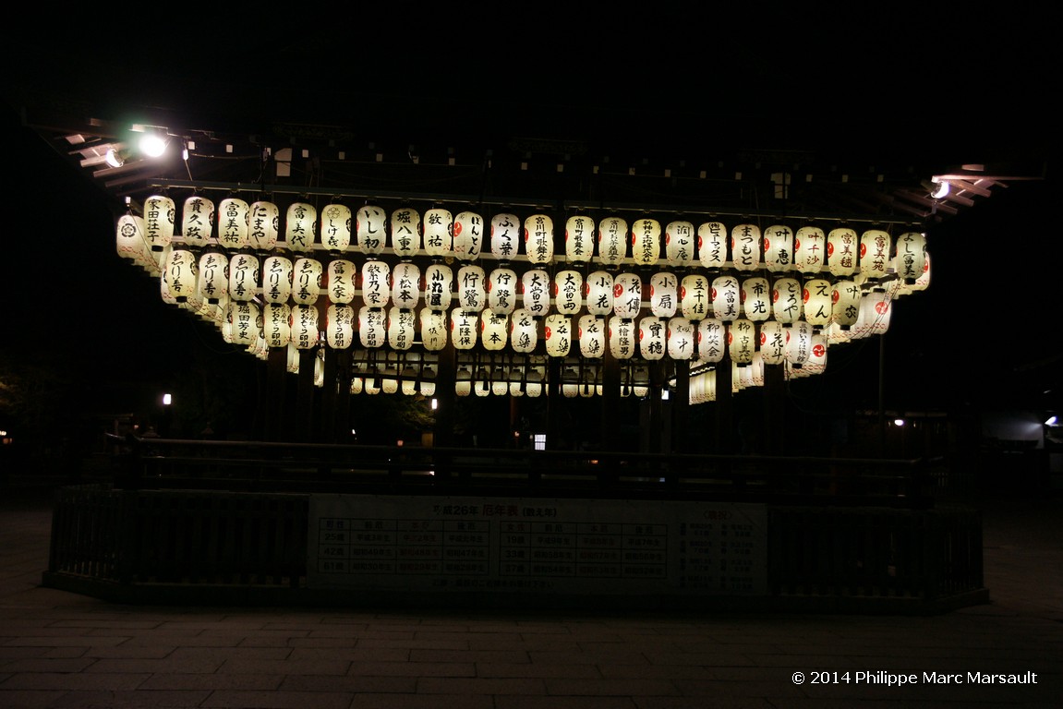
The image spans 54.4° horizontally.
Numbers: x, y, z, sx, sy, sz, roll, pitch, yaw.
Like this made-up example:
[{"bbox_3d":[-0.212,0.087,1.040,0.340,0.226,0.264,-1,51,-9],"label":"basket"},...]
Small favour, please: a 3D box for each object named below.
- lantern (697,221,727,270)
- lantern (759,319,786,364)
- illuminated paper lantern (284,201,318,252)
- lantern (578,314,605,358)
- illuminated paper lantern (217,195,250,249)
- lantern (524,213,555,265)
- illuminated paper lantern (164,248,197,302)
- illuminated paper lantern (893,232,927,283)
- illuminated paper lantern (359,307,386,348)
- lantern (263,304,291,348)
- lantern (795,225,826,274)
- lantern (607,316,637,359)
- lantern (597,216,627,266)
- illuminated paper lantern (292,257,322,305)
[{"bbox_3d":[2.104,-1.269,11.986,0.310,0.540,0.310,2,-6,-4],"label":"lantern"},{"bbox_3d":[3.050,-0.139,13.002,0.335,0.570,0.335,3,-6,-11],"label":"lantern"},{"bbox_3d":[-2.525,-1.397,11.327,0.335,0.585,0.335,2,-5,-4],"label":"illuminated paper lantern"},{"bbox_3d":[0.760,-0.224,12.885,0.310,0.540,0.310,2,-6,-4],"label":"lantern"},{"bbox_3d":[-3.305,-1.452,11.487,0.330,0.560,0.330,2,-6,-4],"label":"illuminated paper lantern"},{"bbox_3d":[0.089,-1.311,11.831,0.335,0.570,0.335,2,-6,-6],"label":"lantern"},{"bbox_3d":[-3.923,-0.895,11.584,0.335,0.585,0.335,2,-5,-4],"label":"illuminated paper lantern"},{"bbox_3d":[4.412,-1.132,12.007,0.330,0.560,0.330,2,-6,-4],"label":"illuminated paper lantern"},{"bbox_3d":[-2.082,-0.356,13.506,0.350,0.620,0.350,2,-6,-5],"label":"illuminated paper lantern"},{"bbox_3d":[-2.994,-0.342,12.142,0.335,0.585,0.335,2,-5,-4],"label":"lantern"},{"bbox_3d":[3.170,-1.191,11.749,0.335,0.585,0.335,2,-5,-4],"label":"lantern"},{"bbox_3d":[1.206,-0.228,13.772,0.350,0.620,0.350,2,-6,-5],"label":"lantern"},{"bbox_3d":[0.928,-1.278,11.773,0.330,0.560,0.330,2,-6,-4],"label":"lantern"},{"bbox_3d":[-2.767,-0.898,12.797,0.350,0.620,0.350,2,-6,-5],"label":"illuminated paper lantern"}]

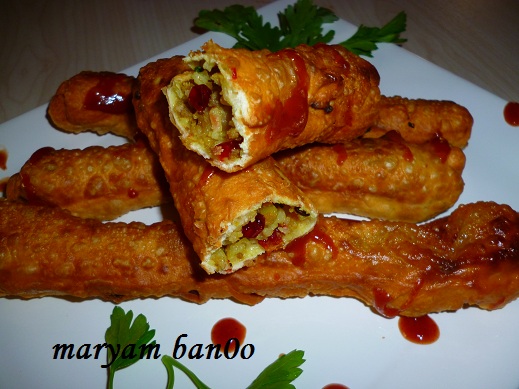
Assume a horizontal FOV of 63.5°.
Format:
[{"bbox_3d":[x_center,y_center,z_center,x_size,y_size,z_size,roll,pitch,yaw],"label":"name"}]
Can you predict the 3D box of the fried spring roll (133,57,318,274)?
[{"bbox_3d":[-0.025,-0.026,0.214,0.051,0.036,0.125,-19,52,-16],"label":"fried spring roll"}]

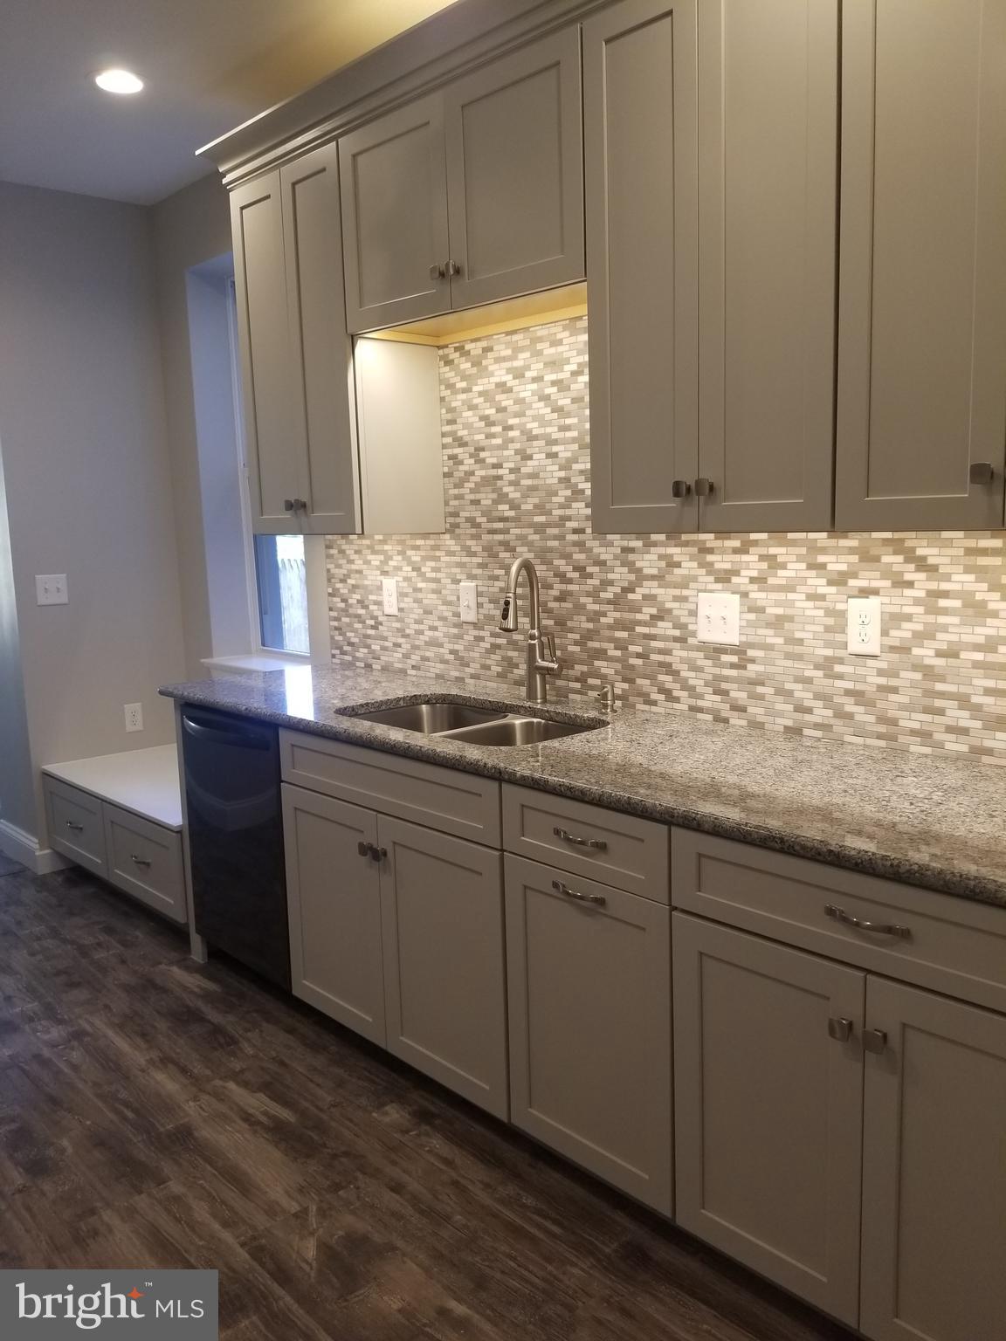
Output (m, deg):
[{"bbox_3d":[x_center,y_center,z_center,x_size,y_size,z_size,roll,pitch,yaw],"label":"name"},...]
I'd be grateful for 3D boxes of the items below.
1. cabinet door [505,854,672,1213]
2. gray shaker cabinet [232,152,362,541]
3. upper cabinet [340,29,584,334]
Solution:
[{"bbox_3d":[0.166,0.704,1.998,0.020,0.610,0.438,-9,11,-42],"label":"cabinet door"},{"bbox_3d":[-0.517,-0.965,3.147,0.323,1.062,0.599,-10,12,-43],"label":"gray shaker cabinet"},{"bbox_3d":[-0.014,-1.166,2.571,0.323,0.513,0.884,-10,12,-43],"label":"upper cabinet"}]

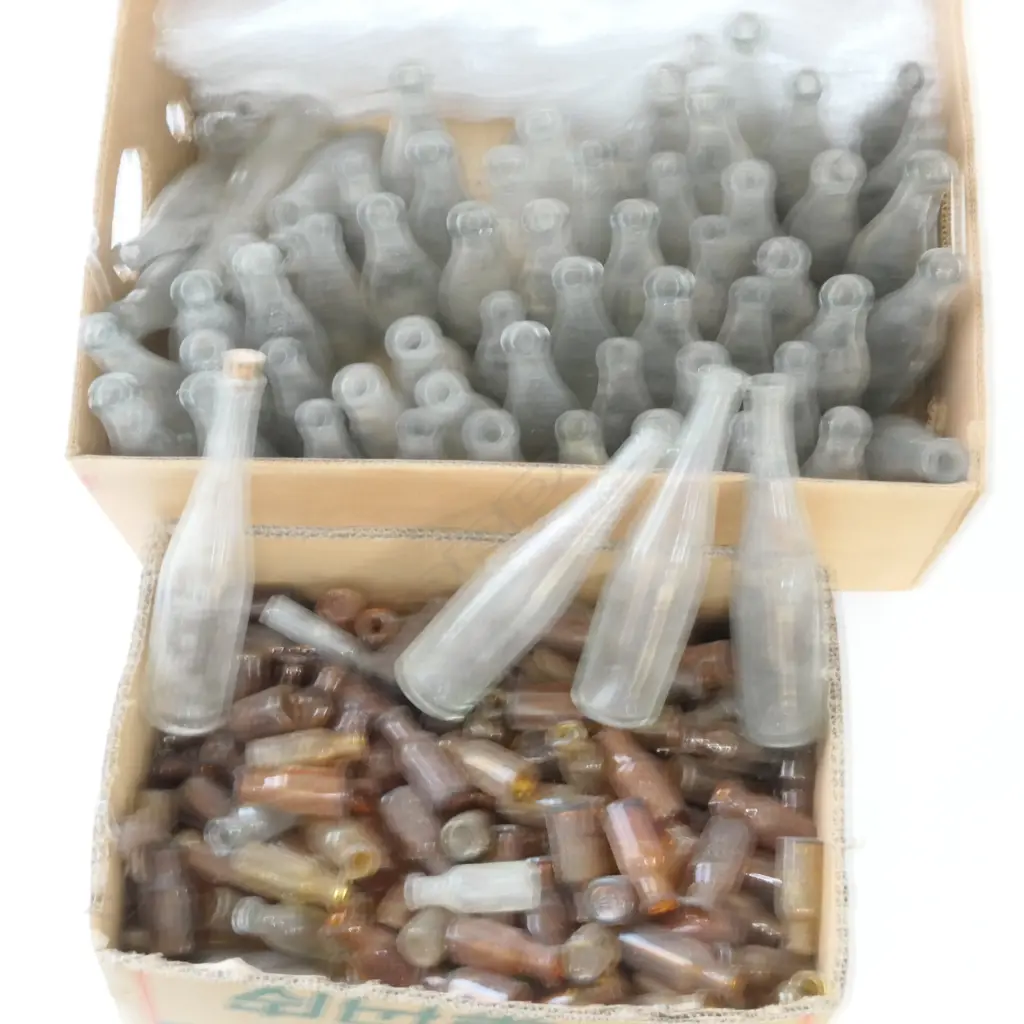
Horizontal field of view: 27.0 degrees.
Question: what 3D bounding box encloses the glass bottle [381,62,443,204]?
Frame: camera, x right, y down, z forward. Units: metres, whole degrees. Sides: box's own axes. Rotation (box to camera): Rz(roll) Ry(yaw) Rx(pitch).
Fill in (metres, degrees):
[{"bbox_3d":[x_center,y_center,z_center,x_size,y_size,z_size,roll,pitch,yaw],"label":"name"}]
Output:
[{"bbox_3d":[-0.055,-0.211,1.202,0.042,0.121,0.042,-4,67,0],"label":"glass bottle"}]

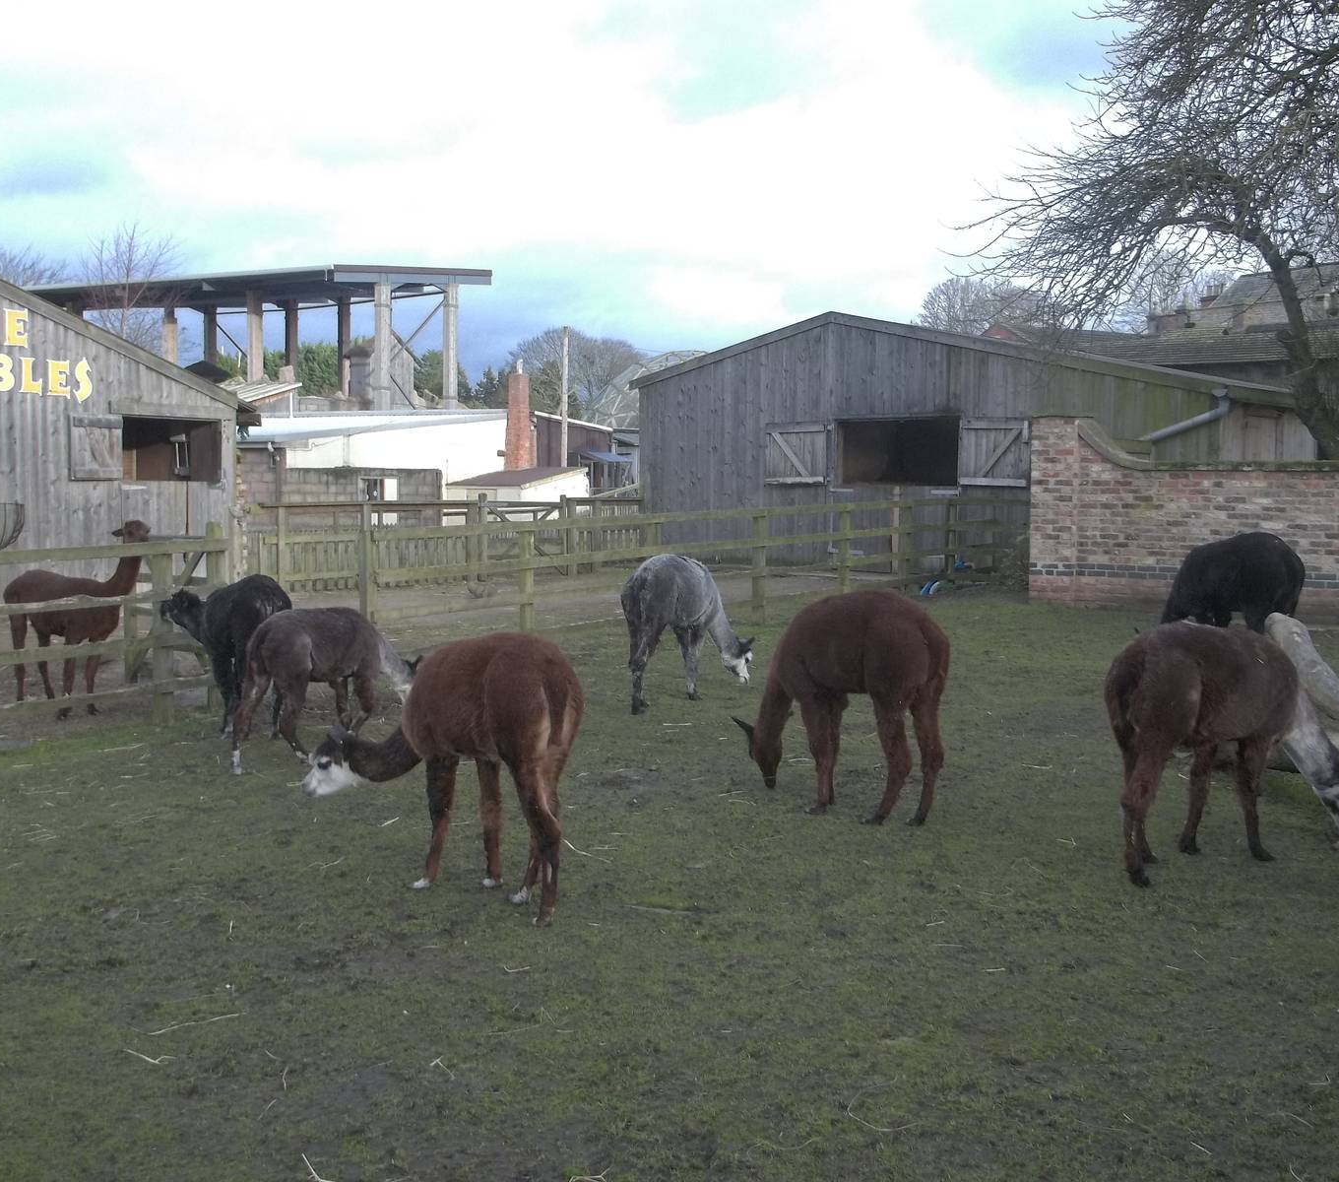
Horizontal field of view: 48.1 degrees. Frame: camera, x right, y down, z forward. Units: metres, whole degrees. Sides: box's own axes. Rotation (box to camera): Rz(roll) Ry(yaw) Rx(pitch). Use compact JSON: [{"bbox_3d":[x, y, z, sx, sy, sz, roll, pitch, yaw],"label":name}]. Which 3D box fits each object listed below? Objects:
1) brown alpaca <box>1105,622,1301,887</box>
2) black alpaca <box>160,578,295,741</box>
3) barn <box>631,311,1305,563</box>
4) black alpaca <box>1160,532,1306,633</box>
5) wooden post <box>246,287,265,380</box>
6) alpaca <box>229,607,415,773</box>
[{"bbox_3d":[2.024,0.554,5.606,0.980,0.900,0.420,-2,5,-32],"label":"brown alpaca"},{"bbox_3d":[-2.444,0.328,8.179,0.450,0.880,1.050,-4,6,-45],"label":"black alpaca"},{"bbox_3d":[4.107,-2.054,20.648,8.600,3.450,4.300,4,6,39],"label":"barn"},{"bbox_3d":[3.752,0.113,10.258,1.200,0.960,0.480,3,6,28],"label":"black alpaca"},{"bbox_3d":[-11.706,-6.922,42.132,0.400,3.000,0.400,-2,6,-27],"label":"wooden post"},{"bbox_3d":[-1.718,0.426,7.546,1.020,0.770,0.370,-4,6,-38],"label":"alpaca"}]

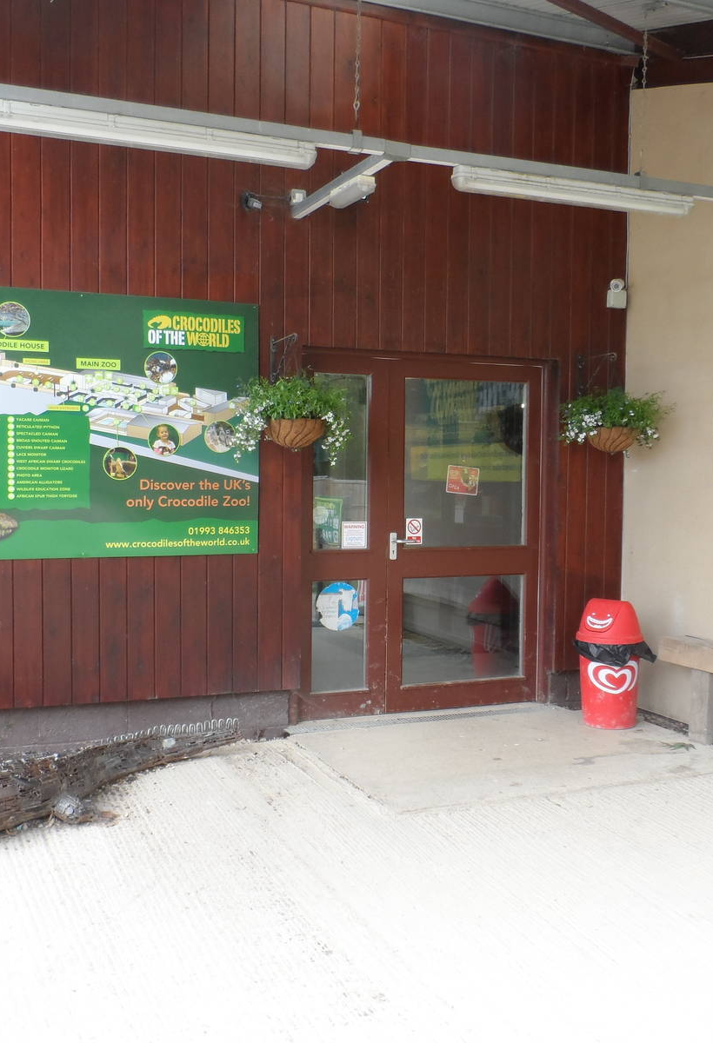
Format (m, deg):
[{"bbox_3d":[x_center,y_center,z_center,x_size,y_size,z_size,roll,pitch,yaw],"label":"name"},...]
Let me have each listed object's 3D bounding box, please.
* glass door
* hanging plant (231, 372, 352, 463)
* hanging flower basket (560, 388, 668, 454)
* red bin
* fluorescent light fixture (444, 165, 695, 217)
[{"bbox_3d":[0.402,0.084,5.606,1.519,2.077,0.070,0,3,-20],"label":"glass door"},{"bbox_3d":[-0.327,-0.521,4.840,0.580,0.450,0.540,1,3,0],"label":"hanging plant"},{"bbox_3d":[1.470,-0.572,5.517,0.570,0.380,0.530,0,3,-20],"label":"hanging flower basket"},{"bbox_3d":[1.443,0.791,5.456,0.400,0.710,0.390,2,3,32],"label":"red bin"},{"bbox_3d":[1.021,-1.520,4.418,1.270,0.100,0.110,0,3,-20],"label":"fluorescent light fixture"}]

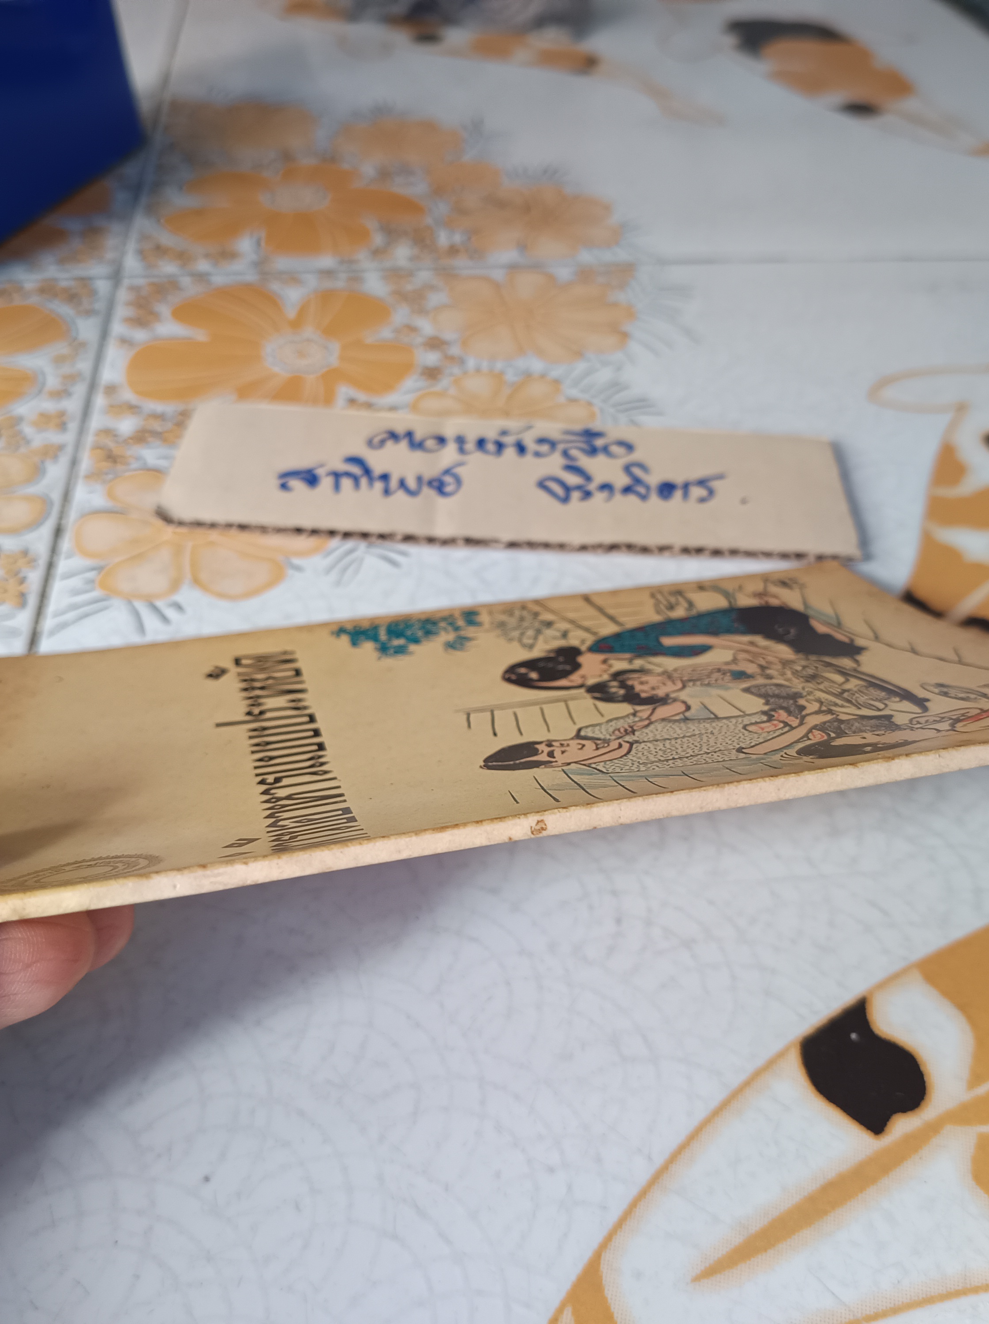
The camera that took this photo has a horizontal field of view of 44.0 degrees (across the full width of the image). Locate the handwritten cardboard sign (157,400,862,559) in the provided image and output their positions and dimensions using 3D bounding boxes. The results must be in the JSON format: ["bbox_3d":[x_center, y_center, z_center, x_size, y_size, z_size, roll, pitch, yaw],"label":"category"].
[{"bbox_3d":[0.004,-0.046,0.312,0.169,0.003,0.050,3,43,0],"label":"handwritten cardboard sign"}]

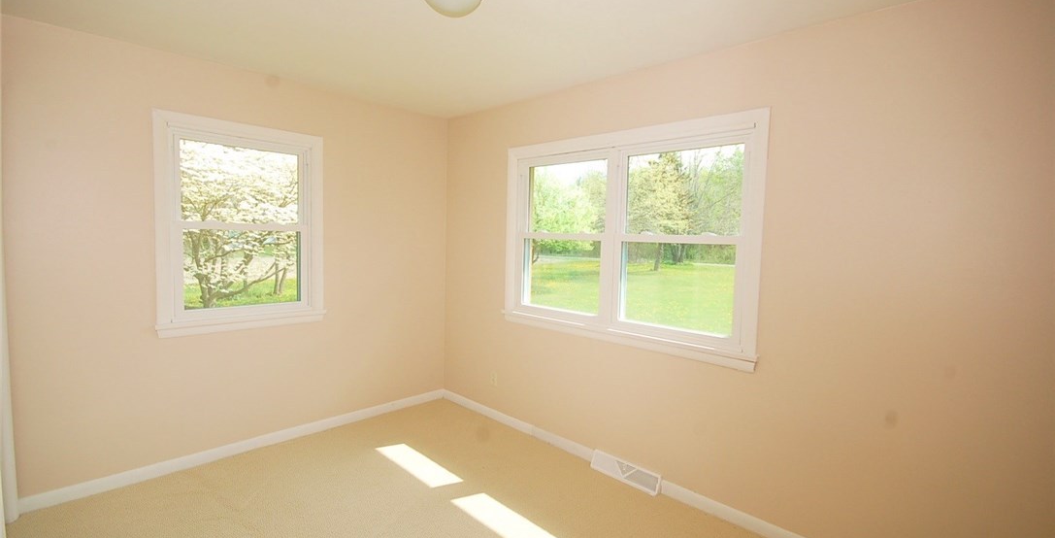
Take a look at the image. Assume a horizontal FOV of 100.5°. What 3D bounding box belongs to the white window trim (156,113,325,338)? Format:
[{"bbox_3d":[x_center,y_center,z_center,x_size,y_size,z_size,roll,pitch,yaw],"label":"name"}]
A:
[{"bbox_3d":[-1.785,-0.259,2.808,0.920,1.292,0.085,-2,6,-44],"label":"white window trim"}]

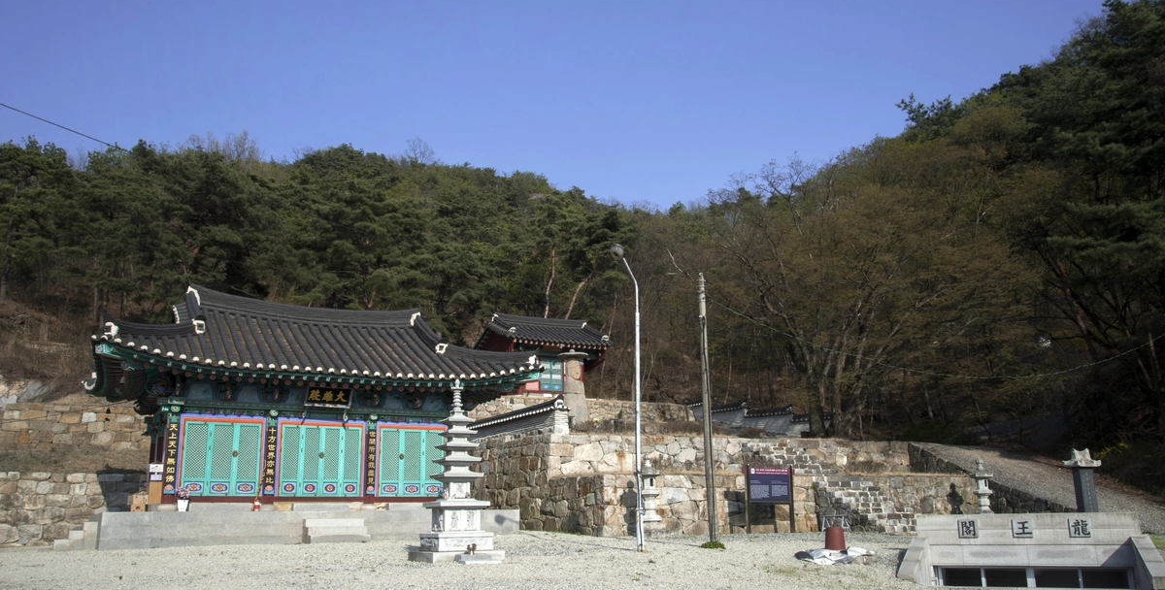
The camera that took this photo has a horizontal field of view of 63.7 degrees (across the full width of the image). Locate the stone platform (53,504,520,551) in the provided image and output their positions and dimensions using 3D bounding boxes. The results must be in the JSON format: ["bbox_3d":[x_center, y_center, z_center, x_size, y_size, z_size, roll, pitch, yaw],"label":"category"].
[{"bbox_3d":[-9.942,7.616,30.997,13.236,1.030,10.094,6,-15,-27],"label":"stone platform"}]

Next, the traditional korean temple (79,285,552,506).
[{"bbox_3d":[-9.527,3.569,32.369,13.617,7.242,9.579,6,-15,-27],"label":"traditional korean temple"}]

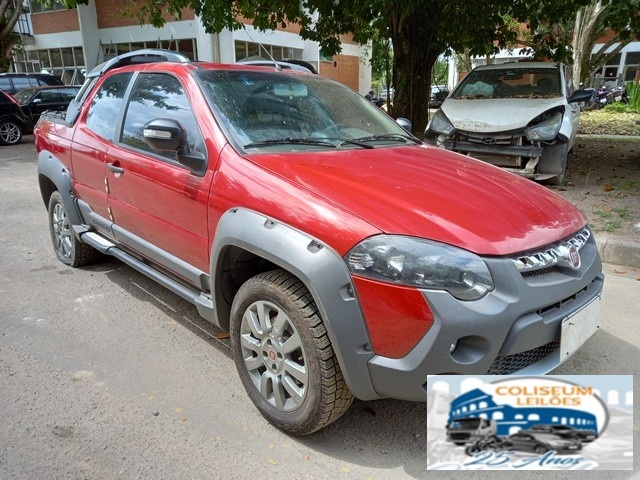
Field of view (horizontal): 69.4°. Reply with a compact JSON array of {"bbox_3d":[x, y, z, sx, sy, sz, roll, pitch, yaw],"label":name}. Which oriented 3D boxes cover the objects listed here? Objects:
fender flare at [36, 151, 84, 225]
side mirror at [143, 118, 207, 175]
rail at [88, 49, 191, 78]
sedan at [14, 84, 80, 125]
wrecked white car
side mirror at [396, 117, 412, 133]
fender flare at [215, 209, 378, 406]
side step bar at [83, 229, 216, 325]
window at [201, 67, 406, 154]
[{"bbox_3d":[-2.056,-0.413,3.638,0.140,0.550,1.000,-13,20,-41],"label":"fender flare"},{"bbox_3d":[-0.646,-0.410,2.045,0.210,0.230,0.200,-13,20,-41],"label":"side mirror"},{"bbox_3d":[-1.210,-1.127,2.974,0.110,0.140,1.500,-13,20,-41],"label":"rail"},{"bbox_3d":[-8.942,-4.472,15.528,1.750,1.470,4.300,13,23,35],"label":"sedan"},{"bbox_3d":[2.861,-1.807,6.767,1.720,1.470,3.850,9,20,28],"label":"wrecked white car"},{"bbox_3d":[0.542,-0.708,3.159,0.210,0.230,0.200,-13,20,-41],"label":"side mirror"},{"bbox_3d":[-0.139,0.186,1.650,0.150,0.560,0.930,-13,20,-41],"label":"fender flare"},{"bbox_3d":[-1.064,0.145,2.687,0.140,0.115,1.780,-13,20,-41],"label":"side step bar"},{"bbox_3d":[-0.068,-0.762,2.566,1.330,0.140,0.820,-13,50,-41],"label":"window"}]

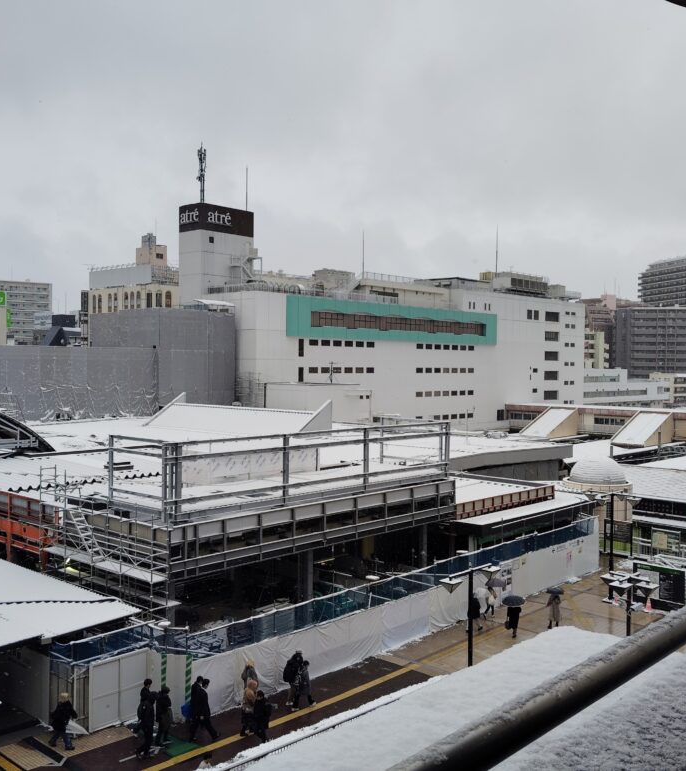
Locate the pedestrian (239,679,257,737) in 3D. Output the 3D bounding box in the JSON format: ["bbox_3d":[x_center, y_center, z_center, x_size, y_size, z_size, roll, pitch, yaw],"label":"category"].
[{"bbox_3d":[-2.636,8.912,22.950,0.420,1.580,0.500,-1,2,-45],"label":"pedestrian"}]

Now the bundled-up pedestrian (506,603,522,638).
[{"bbox_3d":[6.561,8.770,31.669,0.500,1.600,0.450,2,2,37],"label":"bundled-up pedestrian"}]

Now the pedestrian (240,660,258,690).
[{"bbox_3d":[-3.004,9.726,26.713,0.500,1.750,0.450,2,2,41],"label":"pedestrian"}]

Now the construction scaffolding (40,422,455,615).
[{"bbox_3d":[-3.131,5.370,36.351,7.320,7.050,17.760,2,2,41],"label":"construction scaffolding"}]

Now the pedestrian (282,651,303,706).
[{"bbox_3d":[-1.666,9.698,27.500,0.550,1.800,0.450,2,2,41],"label":"pedestrian"}]

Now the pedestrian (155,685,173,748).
[{"bbox_3d":[-4.786,8.883,22.384,0.440,1.620,0.500,-1,2,-40],"label":"pedestrian"}]

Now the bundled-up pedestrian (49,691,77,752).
[{"bbox_3d":[-8.234,9.792,24.271,0.550,1.610,0.500,0,1,-15],"label":"bundled-up pedestrian"}]

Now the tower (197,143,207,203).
[{"bbox_3d":[-19.896,-29.655,117.285,1.400,9.200,1.400,2,2,43],"label":"tower"}]

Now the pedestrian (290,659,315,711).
[{"bbox_3d":[-1.227,9.820,27.311,0.500,1.580,0.550,2,2,41],"label":"pedestrian"}]

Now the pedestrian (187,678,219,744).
[{"bbox_3d":[-3.825,8.818,22.614,0.650,1.740,0.550,0,2,-37],"label":"pedestrian"}]

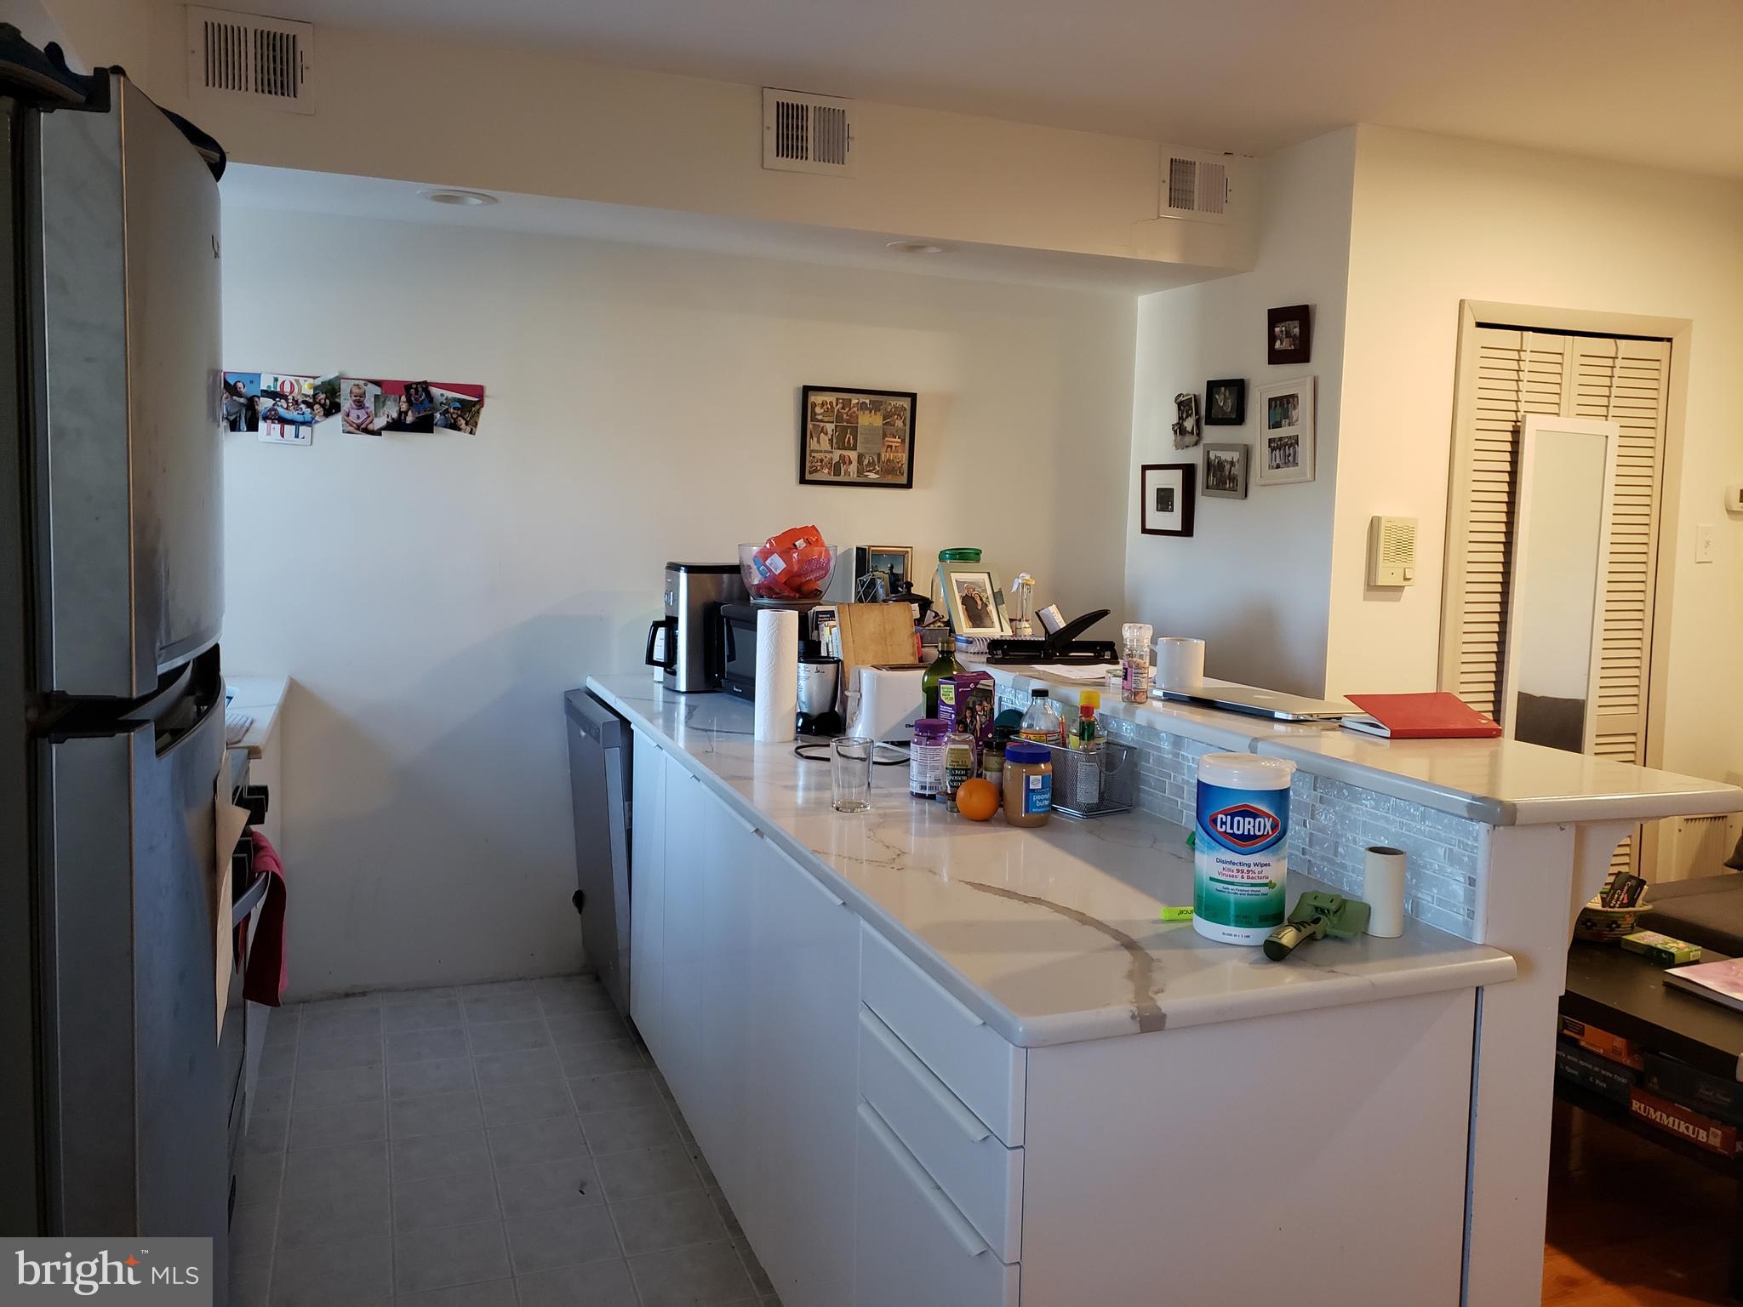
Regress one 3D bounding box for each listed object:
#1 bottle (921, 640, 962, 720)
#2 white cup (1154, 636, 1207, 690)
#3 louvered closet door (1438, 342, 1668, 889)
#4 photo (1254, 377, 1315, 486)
[{"bbox_3d":[0.146,0.098,2.550,0.102,0.255,0.102,-1,6,-21],"label":"bottle"},{"bbox_3d":[0.546,0.026,2.364,0.115,0.098,0.085,3,6,13],"label":"white cup"},{"bbox_3d":[2.027,0.051,3.951,0.767,1.955,0.040,-1,6,-21],"label":"louvered closet door"},{"bbox_3d":[1.171,-0.631,3.738,0.022,0.292,0.255,-1,6,-21],"label":"photo"}]

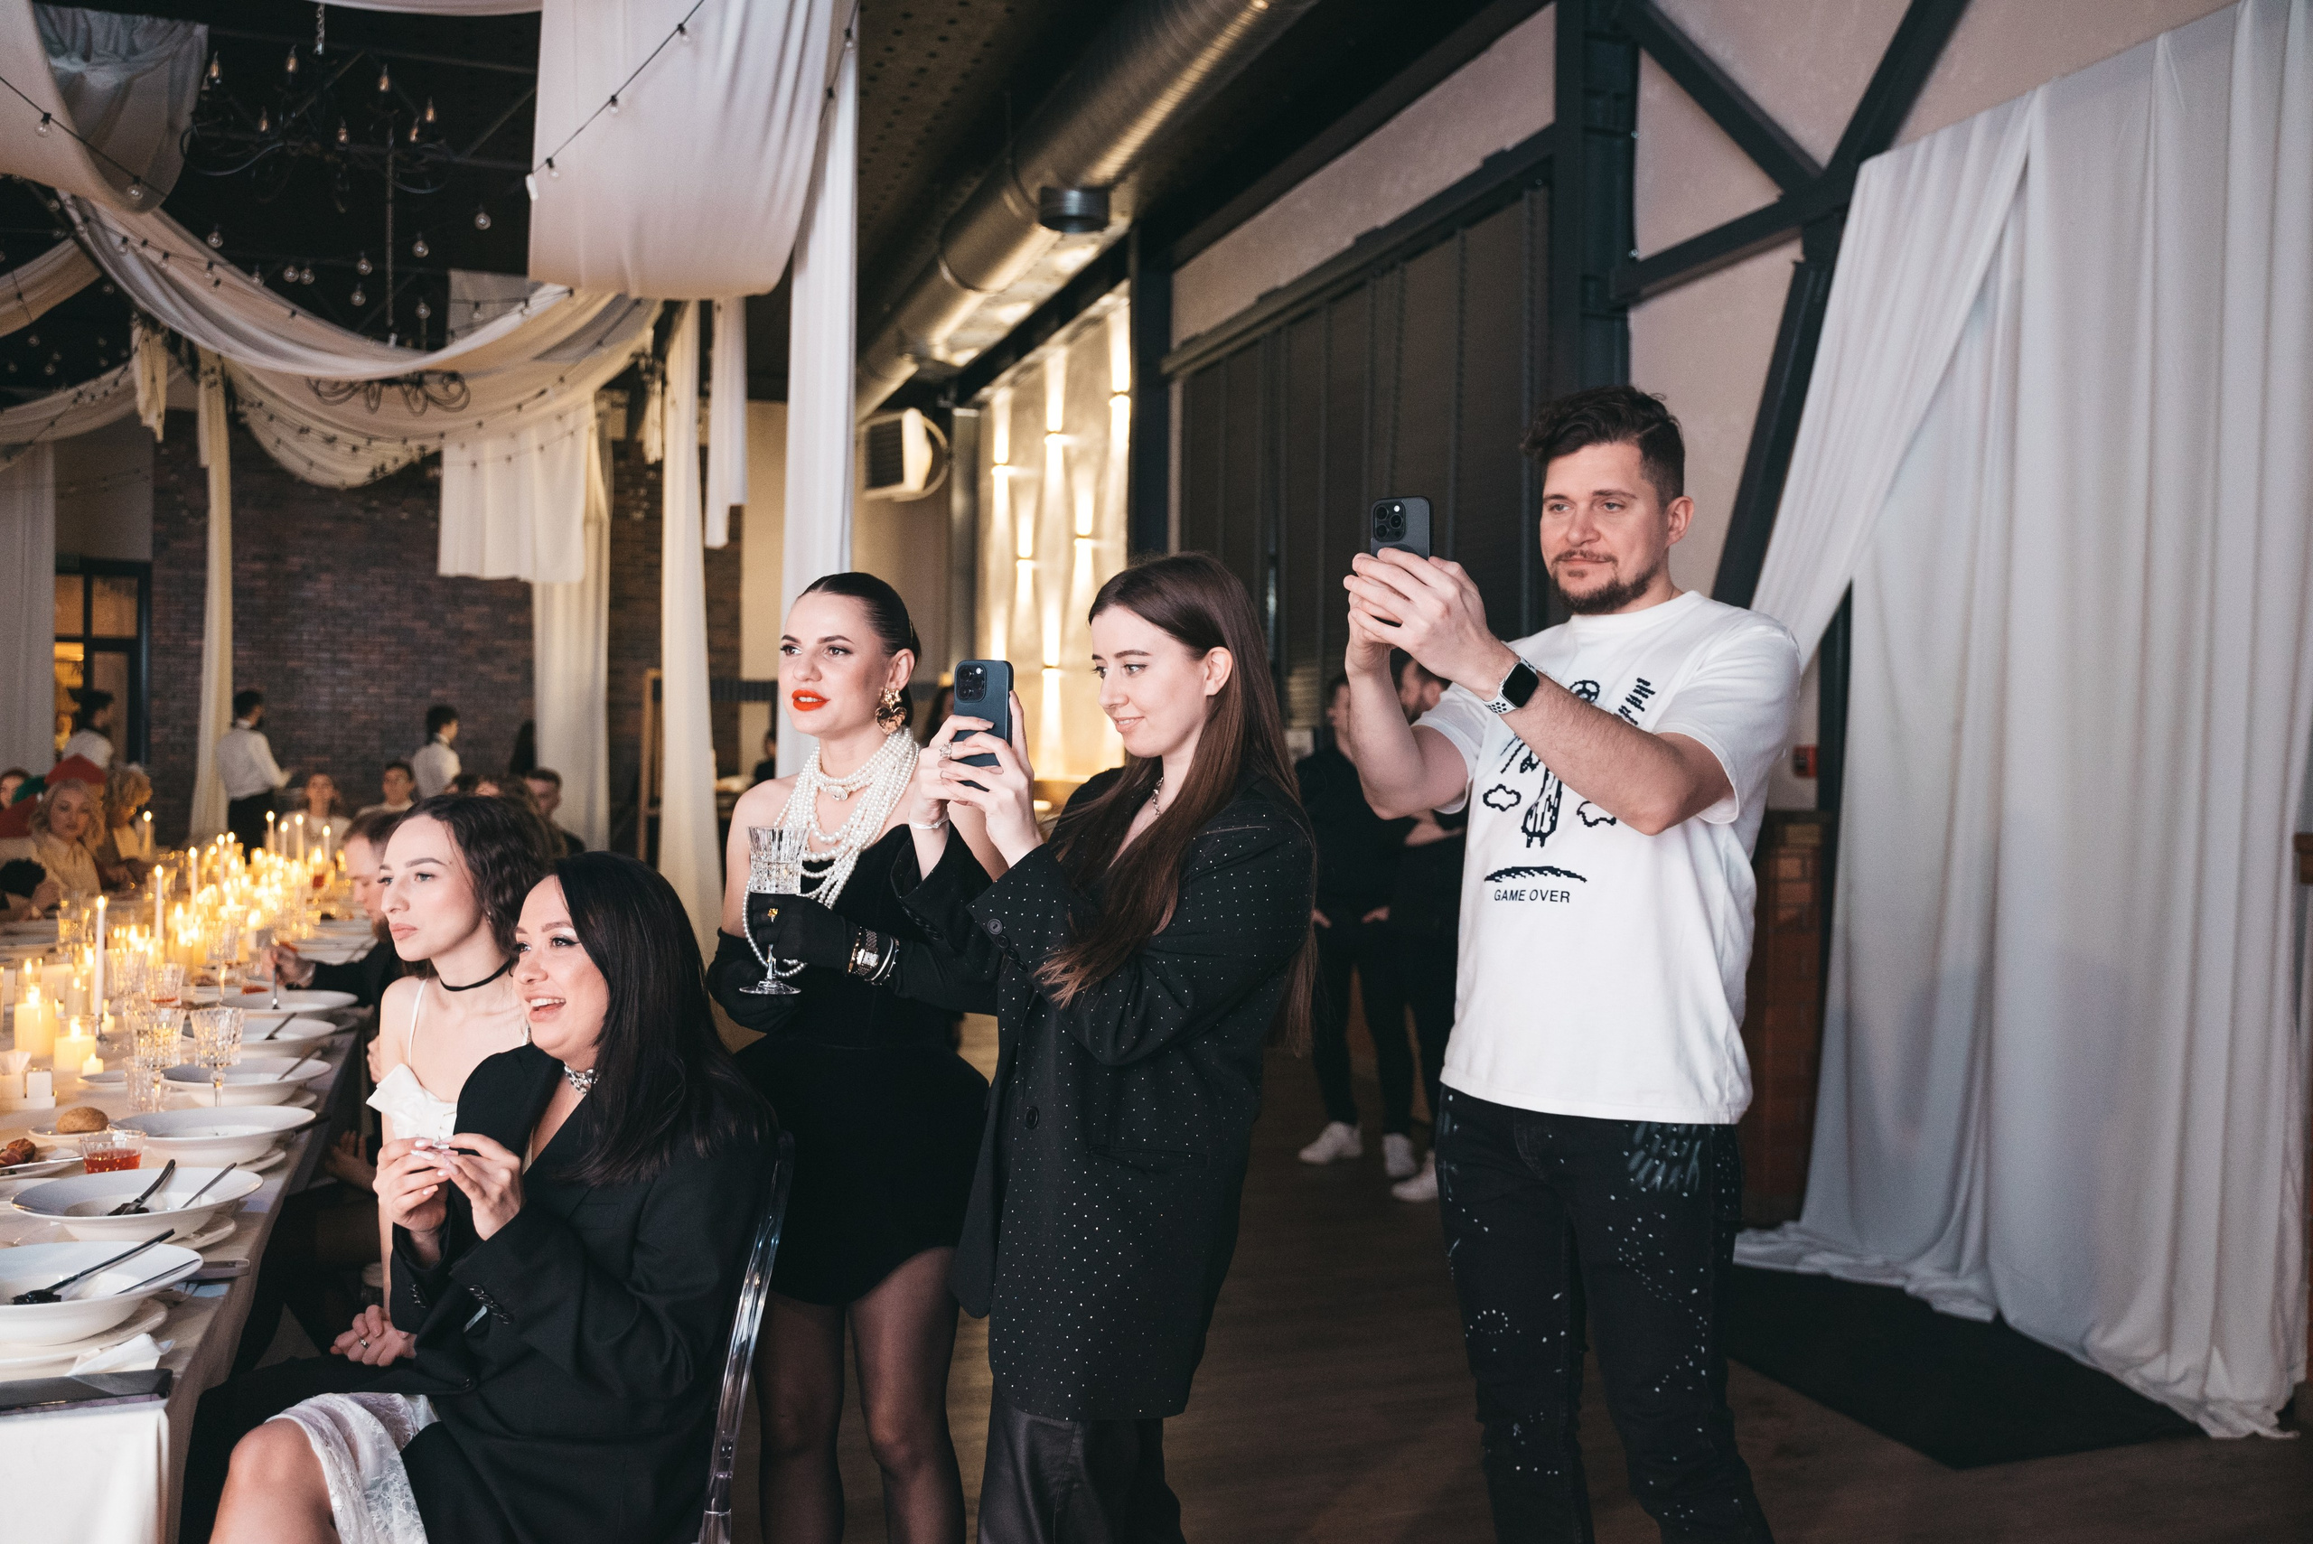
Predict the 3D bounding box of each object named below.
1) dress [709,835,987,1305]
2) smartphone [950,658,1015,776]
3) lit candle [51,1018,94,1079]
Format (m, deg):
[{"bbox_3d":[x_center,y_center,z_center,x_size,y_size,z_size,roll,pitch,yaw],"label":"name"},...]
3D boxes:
[{"bbox_3d":[-0.415,0.392,2.480,0.380,0.650,0.280,1,1,27],"label":"dress"},{"bbox_3d":[-0.188,-0.047,1.960,0.075,0.150,0.011,1,0,31],"label":"smartphone"},{"bbox_3d":[-2.275,0.573,3.780,0.078,0.110,0.078,1,1,0],"label":"lit candle"}]

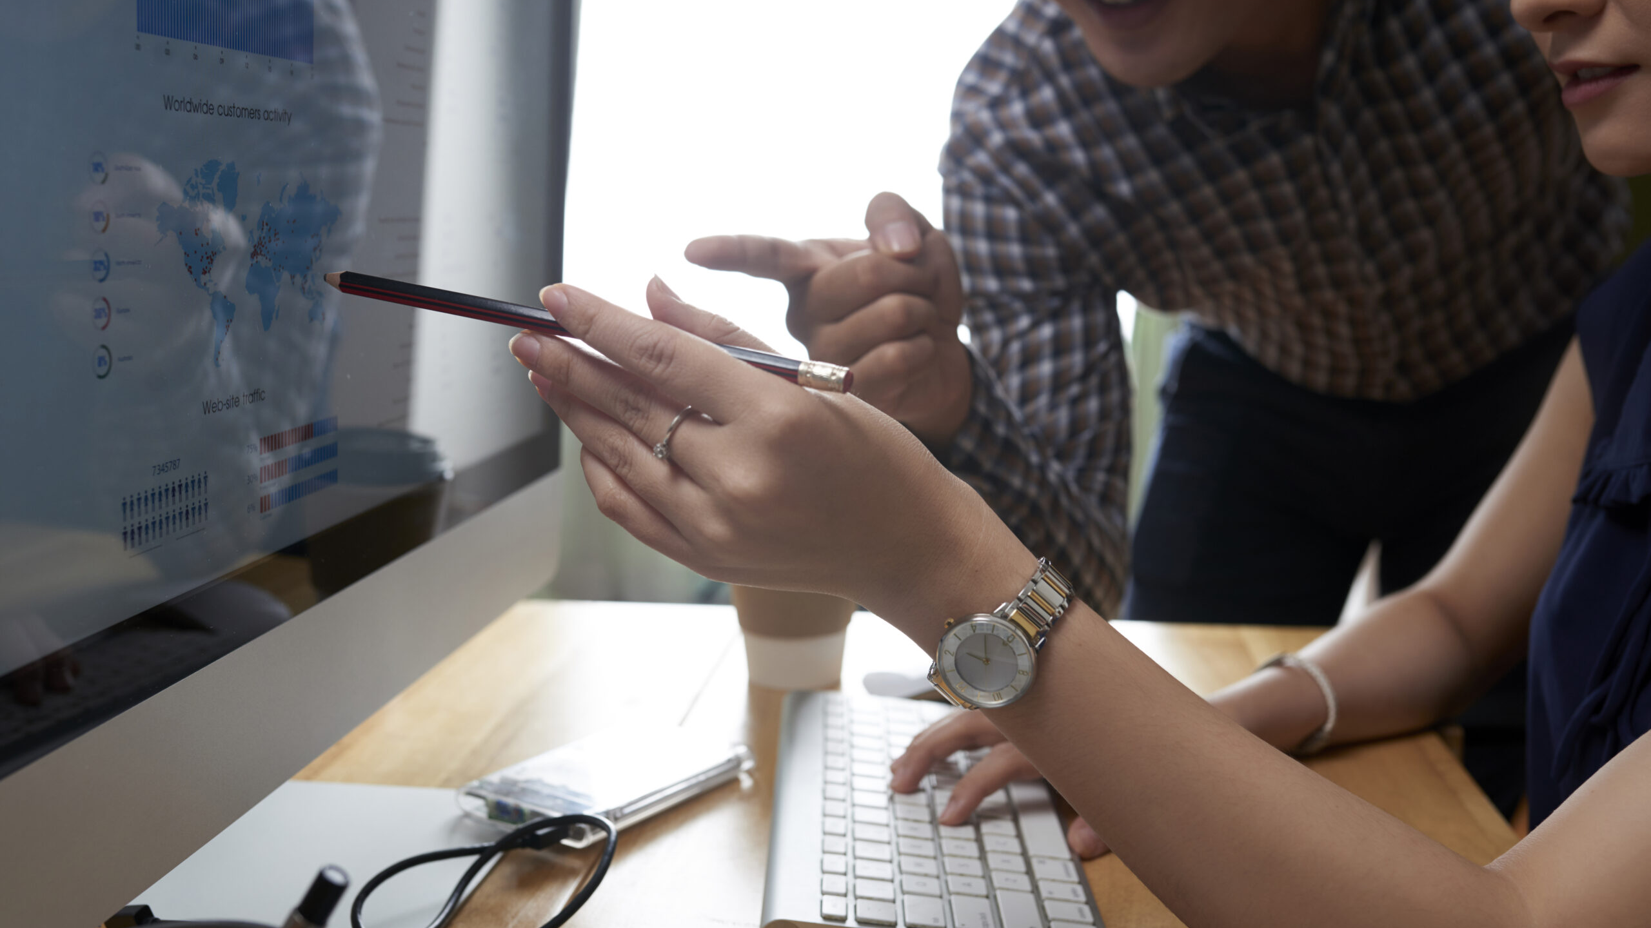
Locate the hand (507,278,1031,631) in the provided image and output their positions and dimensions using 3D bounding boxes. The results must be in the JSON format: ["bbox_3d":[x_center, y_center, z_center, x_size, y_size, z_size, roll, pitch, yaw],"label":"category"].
[{"bbox_3d":[-0.023,0.001,0.520,0.174,0.077,0.055,34,18,-2],"label":"hand"}]

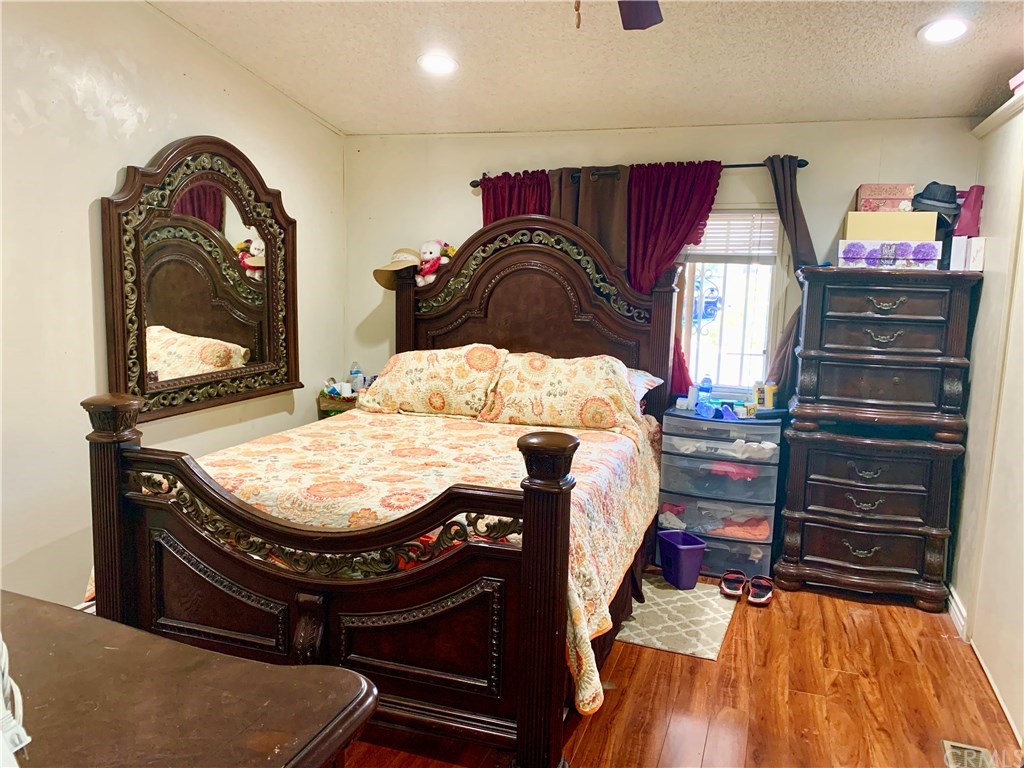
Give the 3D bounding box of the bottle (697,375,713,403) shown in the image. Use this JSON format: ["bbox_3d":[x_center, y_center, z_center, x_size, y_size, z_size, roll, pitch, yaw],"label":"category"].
[{"bbox_3d":[1.020,0.035,4.048,0.064,0.175,0.064,4,9,20],"label":"bottle"}]

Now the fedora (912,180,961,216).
[{"bbox_3d":[1.955,-0.848,3.539,0.205,0.130,0.235,9,11,42],"label":"fedora"}]

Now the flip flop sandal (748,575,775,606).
[{"bbox_3d":[1.188,0.957,3.653,0.108,0.085,0.270,4,9,20],"label":"flip flop sandal"}]

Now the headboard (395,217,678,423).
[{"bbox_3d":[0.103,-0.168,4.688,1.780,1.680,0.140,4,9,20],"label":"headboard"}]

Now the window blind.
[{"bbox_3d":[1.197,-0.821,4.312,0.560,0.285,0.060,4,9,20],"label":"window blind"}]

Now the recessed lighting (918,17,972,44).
[{"bbox_3d":[1.708,-1.391,3.030,0.190,0.030,0.190,4,-2,19],"label":"recessed lighting"}]

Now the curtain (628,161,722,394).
[{"bbox_3d":[0.895,-0.570,4.392,0.510,1.360,0.110,4,9,20],"label":"curtain"}]

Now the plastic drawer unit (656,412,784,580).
[{"bbox_3d":[1.070,0.537,3.971,0.565,0.815,0.390,4,9,20],"label":"plastic drawer unit"}]

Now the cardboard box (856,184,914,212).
[{"bbox_3d":[1.771,-0.869,3.667,0.220,0.135,0.260,4,9,20],"label":"cardboard box"}]

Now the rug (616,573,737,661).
[{"bbox_3d":[0.715,1.006,3.432,0.510,0.010,0.758,5,9,22],"label":"rug"}]

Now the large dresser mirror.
[{"bbox_3d":[-1.468,-0.545,3.829,0.075,1.320,1.300,4,9,19],"label":"large dresser mirror"}]

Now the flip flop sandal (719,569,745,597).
[{"bbox_3d":[1.076,0.944,3.709,0.107,0.075,0.260,4,9,19],"label":"flip flop sandal"}]

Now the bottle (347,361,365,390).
[{"bbox_3d":[-0.983,-0.042,4.850,0.067,0.200,0.067,4,9,20],"label":"bottle"}]

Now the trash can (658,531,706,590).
[{"bbox_3d":[0.815,0.854,3.719,0.146,0.230,0.212,-1,9,-18],"label":"trash can"}]

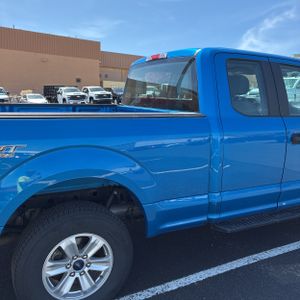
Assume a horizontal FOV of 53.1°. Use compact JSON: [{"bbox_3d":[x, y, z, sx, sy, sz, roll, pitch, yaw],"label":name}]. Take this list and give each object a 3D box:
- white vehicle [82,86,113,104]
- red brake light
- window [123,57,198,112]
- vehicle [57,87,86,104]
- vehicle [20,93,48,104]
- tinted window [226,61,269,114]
[{"bbox_3d":[-5.998,-5.639,31.128,2.060,1.920,5.800,-5,13,-32],"label":"white vehicle"},{"bbox_3d":[0.061,-0.955,3.074,0.055,0.050,0.340,-4,12,-28],"label":"red brake light"},{"bbox_3d":[0.052,-0.674,3.122,0.080,0.485,1.550,4,8,-29],"label":"window"},{"bbox_3d":[-8.119,-5.259,29.731,2.060,1.950,5.800,-5,13,-32],"label":"vehicle"},{"bbox_3d":[-10.581,-4.408,27.346,1.850,1.430,4.750,-5,13,-32],"label":"vehicle"},{"bbox_3d":[0.854,-0.535,2.630,0.430,0.480,0.050,-4,-1,-28],"label":"tinted window"}]

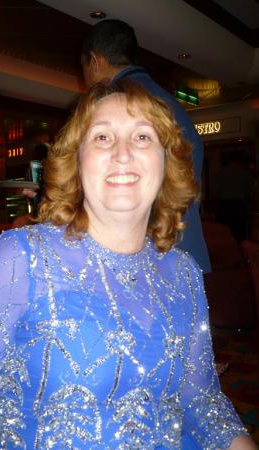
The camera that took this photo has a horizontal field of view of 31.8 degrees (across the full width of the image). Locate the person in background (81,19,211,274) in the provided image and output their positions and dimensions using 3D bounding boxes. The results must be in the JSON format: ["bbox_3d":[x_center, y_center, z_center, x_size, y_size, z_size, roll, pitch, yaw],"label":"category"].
[{"bbox_3d":[0.070,0.090,1.680,0.420,1.680,0.520,2,4,44],"label":"person in background"}]

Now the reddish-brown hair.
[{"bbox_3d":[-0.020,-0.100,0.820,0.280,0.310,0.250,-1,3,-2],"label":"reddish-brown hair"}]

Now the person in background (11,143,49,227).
[{"bbox_3d":[-0.830,0.020,4.300,0.450,1.580,0.500,-1,3,-6],"label":"person in background"}]

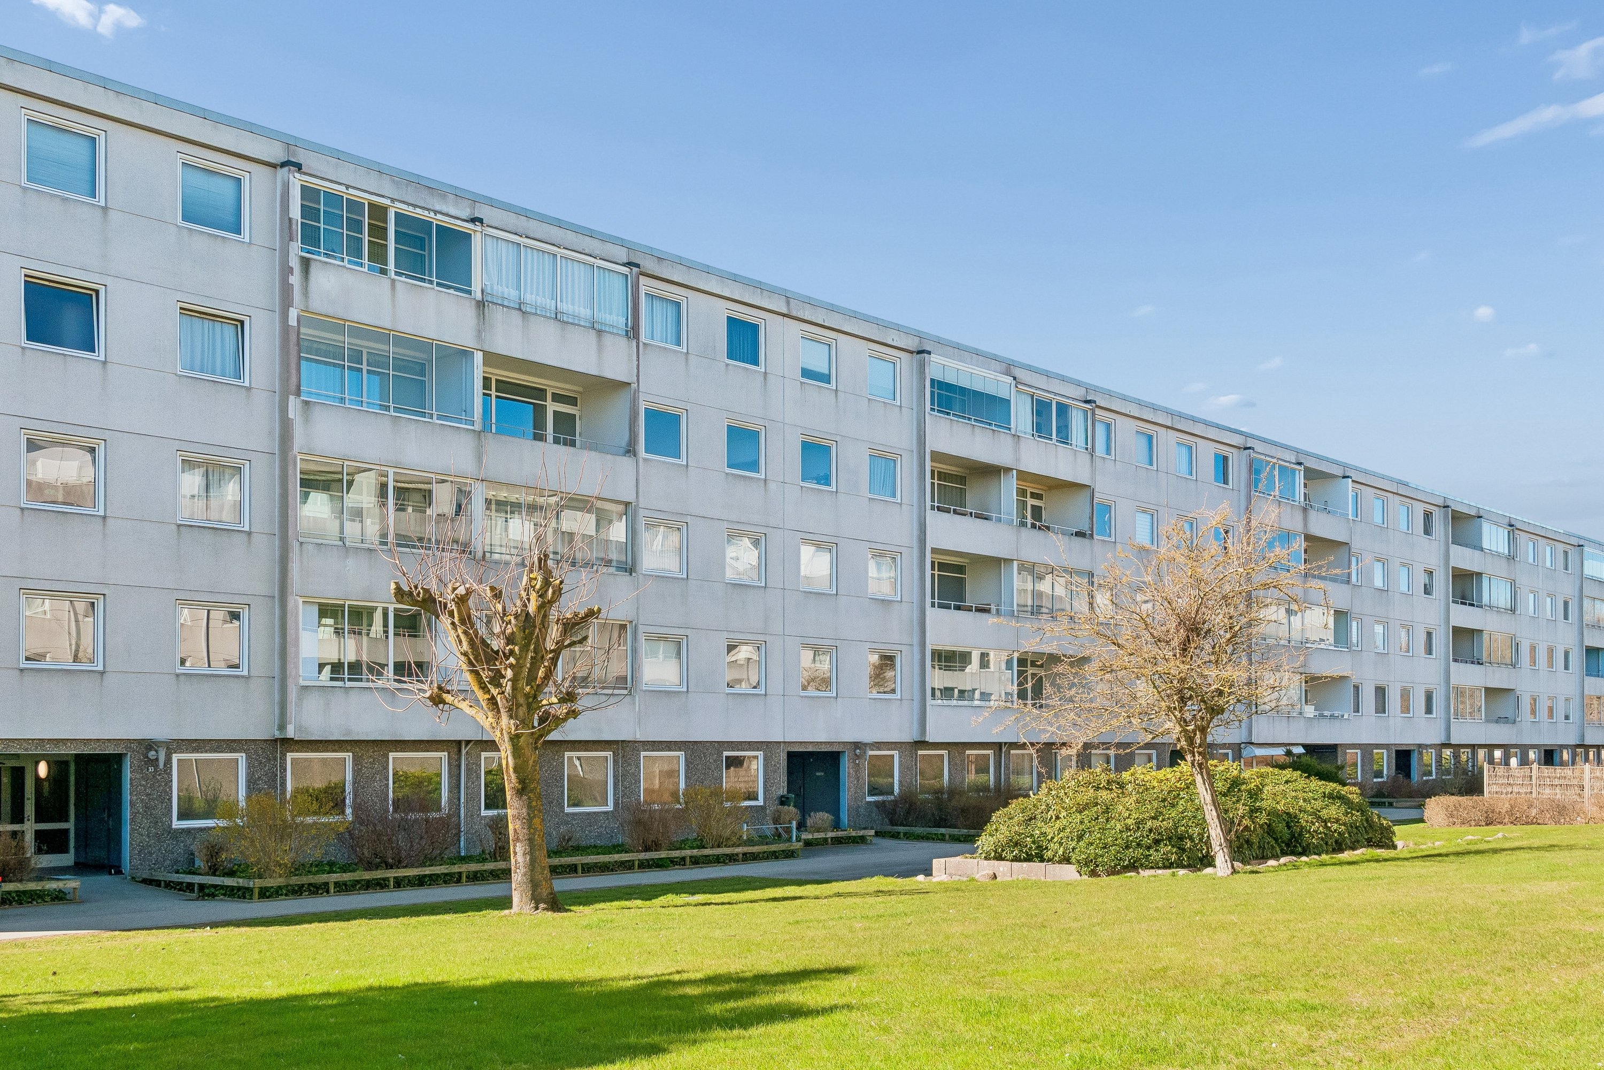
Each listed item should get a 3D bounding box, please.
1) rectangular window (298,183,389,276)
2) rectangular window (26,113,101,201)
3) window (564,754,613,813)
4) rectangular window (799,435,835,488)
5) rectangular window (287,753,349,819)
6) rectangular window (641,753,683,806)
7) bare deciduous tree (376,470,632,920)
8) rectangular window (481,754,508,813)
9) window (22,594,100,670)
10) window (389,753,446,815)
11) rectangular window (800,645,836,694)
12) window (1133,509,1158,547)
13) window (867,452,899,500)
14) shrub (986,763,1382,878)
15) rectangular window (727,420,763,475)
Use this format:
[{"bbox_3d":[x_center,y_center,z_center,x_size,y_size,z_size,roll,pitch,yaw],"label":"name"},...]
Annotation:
[{"bbox_3d":[-9.444,-6.251,33.083,0.150,1.482,2.100,-4,-6,42],"label":"rectangular window"},{"bbox_3d":[-13.147,-6.680,28.557,0.120,1.302,1.398,-3,-5,42],"label":"rectangular window"},{"bbox_3d":[-4.991,5.733,37.244,0.150,1.337,1.383,-4,-6,42],"label":"window"},{"bbox_3d":[0.415,-1.923,43.561,0.150,1.352,1.491,-4,-6,42],"label":"rectangular window"},{"bbox_3d":[-9.658,5.038,32.106,0.150,1.321,1.464,-4,-6,42],"label":"rectangular window"},{"bbox_3d":[-3.405,5.950,38.991,0.150,1.325,1.454,-4,-6,42],"label":"rectangular window"},{"bbox_3d":[-4.210,2.109,22.500,3.700,6.300,3.600,1,-4,-10],"label":"bare deciduous tree"},{"bbox_3d":[-6.610,5.577,36.068,0.120,1.359,1.483,-3,-5,42],"label":"rectangular window"},{"bbox_3d":[-13.165,1.719,28.537,0.120,1.334,1.407,-3,-5,42],"label":"window"},{"bbox_3d":[-8.193,5.336,34.308,0.150,1.380,1.450,-4,-5,42],"label":"window"},{"bbox_3d":[0.410,3.631,43.119,0.150,1.325,1.476,-4,-6,42],"label":"rectangular window"},{"bbox_3d":[12.165,-0.244,56.669,0.150,1.420,1.480,-4,-5,42],"label":"window"},{"bbox_3d":[2.364,-1.698,45.737,0.150,1.400,1.450,-4,-5,42],"label":"window"},{"bbox_3d":[8.100,5.804,33.600,10.200,1.950,3.500,3,-5,-37],"label":"shrub"},{"bbox_3d":[-1.452,-2.237,41.481,0.150,1.400,1.450,-4,-5,42],"label":"rectangular window"}]

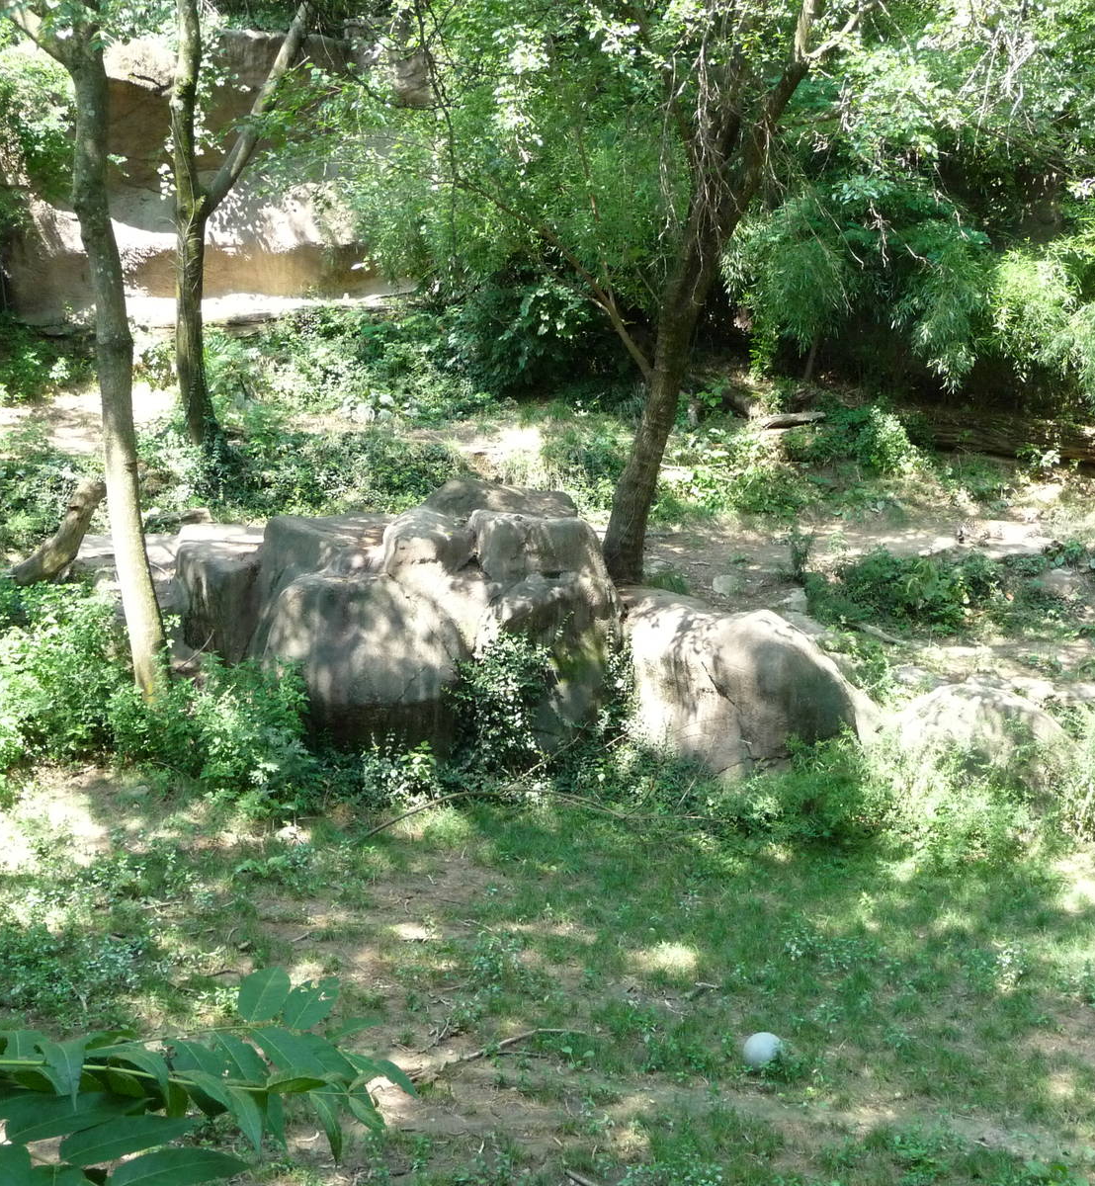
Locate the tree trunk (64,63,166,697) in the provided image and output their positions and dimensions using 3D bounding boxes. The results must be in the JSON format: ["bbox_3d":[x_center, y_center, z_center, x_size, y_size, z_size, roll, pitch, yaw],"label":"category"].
[{"bbox_3d":[-4.006,-2.035,18.437,0.443,5.974,0.433,-3,13,1],"label":"tree trunk"}]

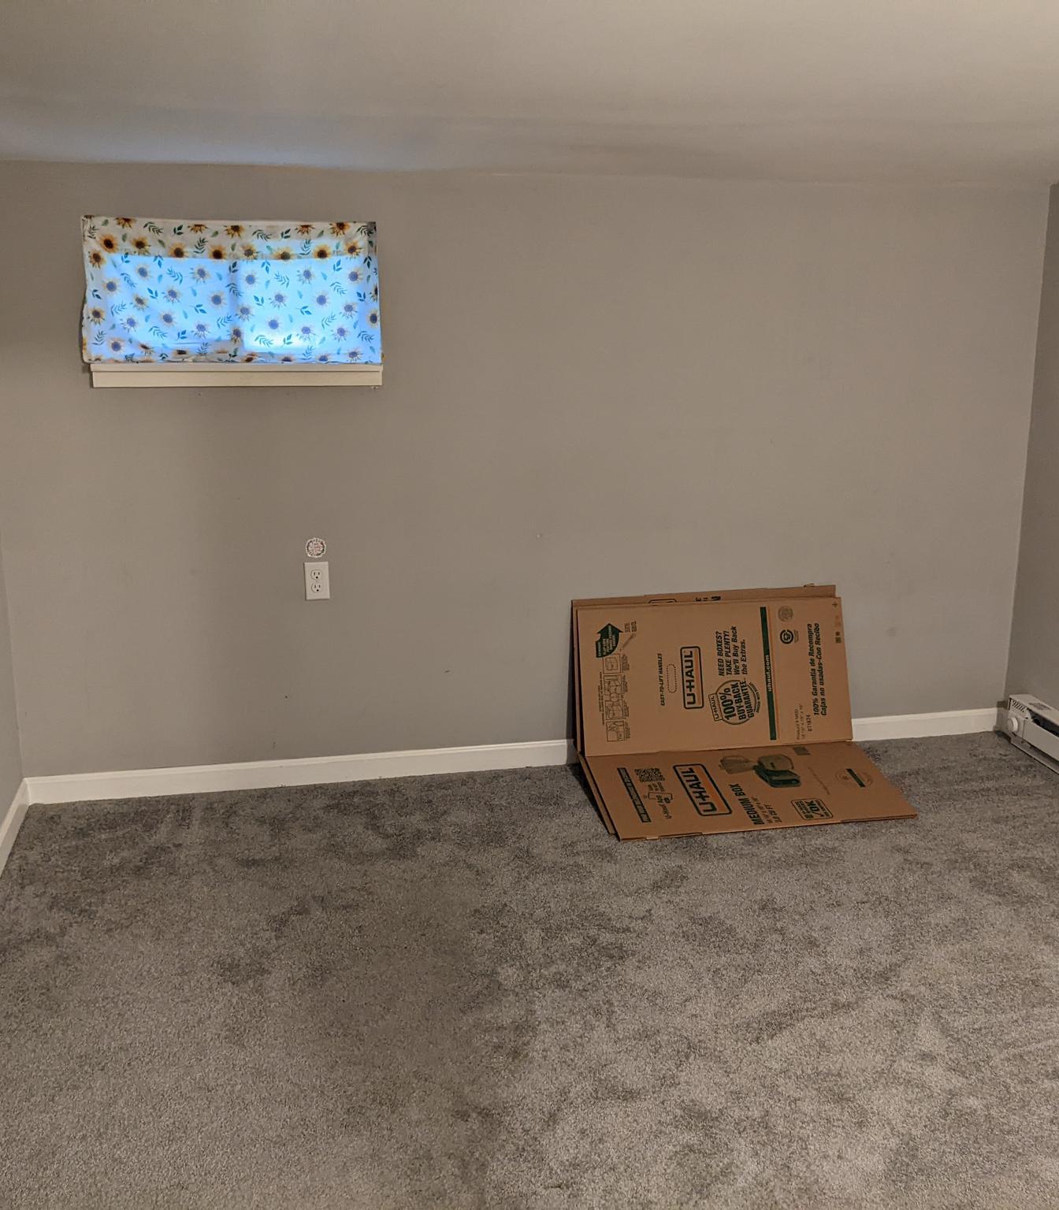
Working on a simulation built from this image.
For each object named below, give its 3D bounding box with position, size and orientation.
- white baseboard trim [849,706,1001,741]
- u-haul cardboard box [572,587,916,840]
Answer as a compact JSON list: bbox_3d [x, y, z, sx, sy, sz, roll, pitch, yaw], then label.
[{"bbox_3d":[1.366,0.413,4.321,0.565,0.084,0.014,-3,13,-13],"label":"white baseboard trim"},{"bbox_3d":[0.610,0.292,3.769,0.891,0.550,0.661,-2,13,-9],"label":"u-haul cardboard box"}]

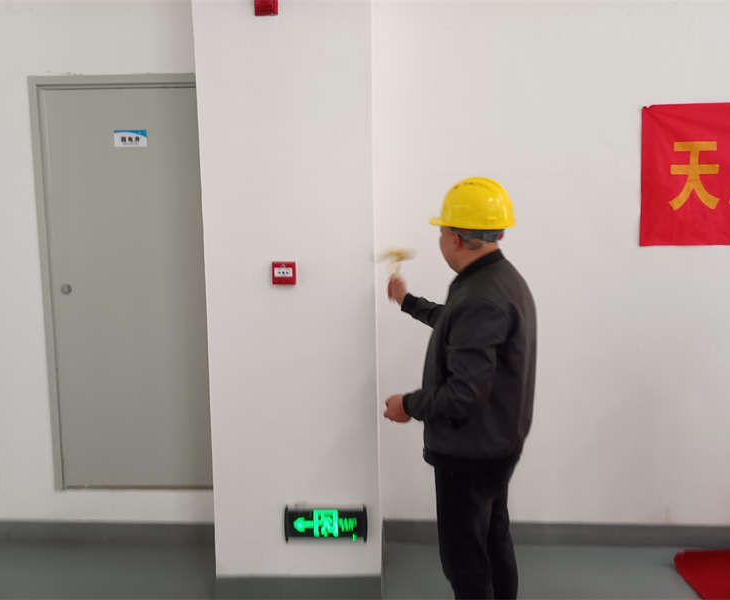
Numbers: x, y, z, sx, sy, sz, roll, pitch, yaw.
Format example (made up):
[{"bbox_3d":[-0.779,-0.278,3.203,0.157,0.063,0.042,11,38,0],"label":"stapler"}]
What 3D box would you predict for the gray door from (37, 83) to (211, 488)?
[{"bbox_3d":[-1.155,-0.035,3.046,0.880,2.048,0.050,-1,6,2],"label":"gray door"}]

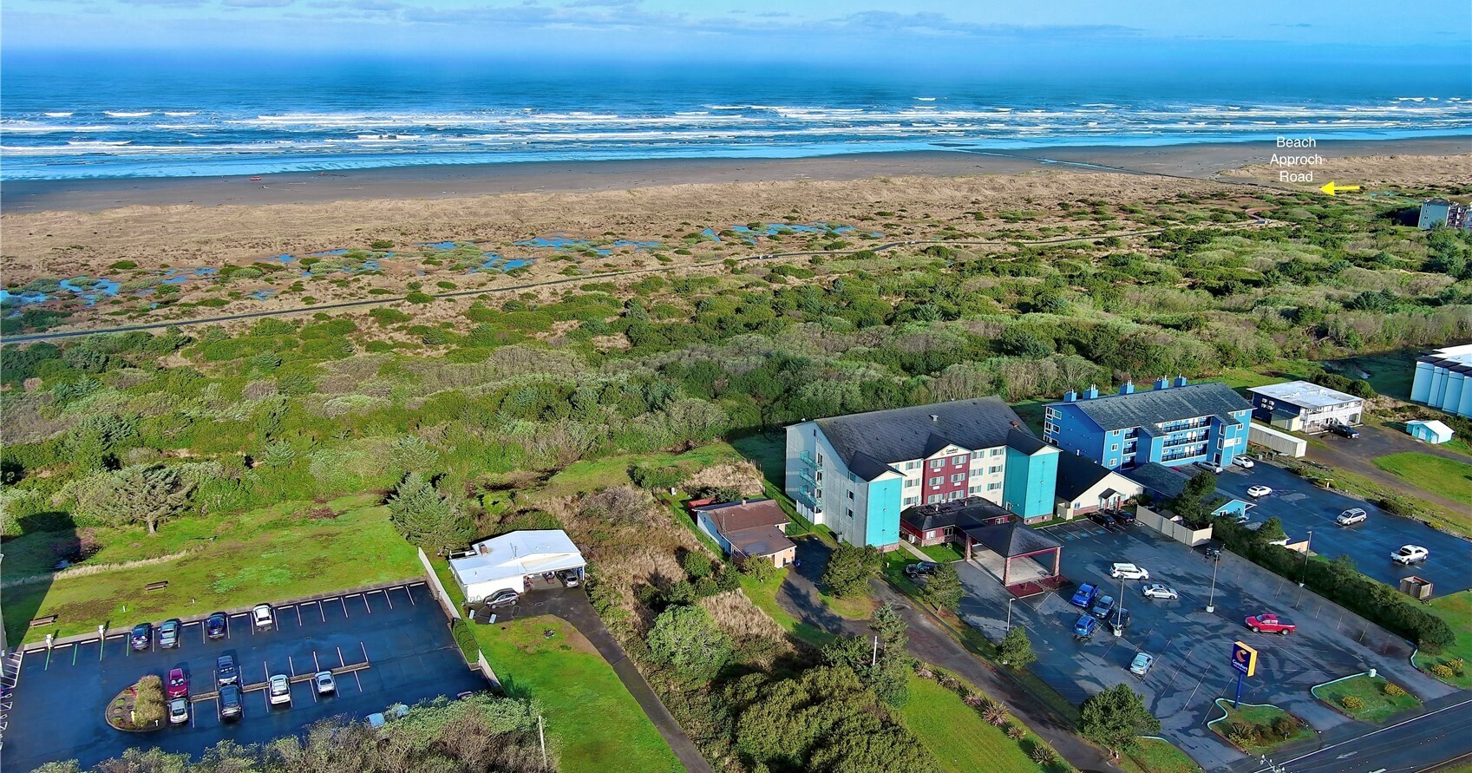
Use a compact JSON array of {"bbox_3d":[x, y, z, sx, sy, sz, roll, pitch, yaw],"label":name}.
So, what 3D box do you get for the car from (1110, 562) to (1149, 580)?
[{"bbox_3d":[53.493,25.226,161.073,5.050,1.780,1.970,3,16,11],"label":"car"}]

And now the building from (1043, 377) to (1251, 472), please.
[{"bbox_3d":[73.382,6.508,207.669,33.596,12.235,20.659,-7,17,-23],"label":"building"}]

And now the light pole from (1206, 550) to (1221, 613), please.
[{"bbox_3d":[60.914,24.820,150.897,1.050,8.178,1.050,-7,17,-23],"label":"light pole"}]

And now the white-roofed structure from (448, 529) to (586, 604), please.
[{"bbox_3d":[-30.350,24.150,163.730,16.780,3.380,12.900,-7,18,-23],"label":"white-roofed structure"}]

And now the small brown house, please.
[{"bbox_3d":[2.217,20.542,171.969,11.319,4.567,18.964,-7,17,-22],"label":"small brown house"}]

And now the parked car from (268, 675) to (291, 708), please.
[{"bbox_3d":[-50.199,33.256,130.597,1.970,1.770,4.950,-7,18,-23],"label":"parked car"}]

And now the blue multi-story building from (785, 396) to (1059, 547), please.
[{"bbox_3d":[28.670,11.550,186.780,34.120,15.580,27.000,-7,18,-23],"label":"blue multi-story building"}]

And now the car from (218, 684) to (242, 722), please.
[{"bbox_3d":[-55.600,34.400,130.460,1.930,1.800,4.950,-7,18,-23],"label":"car"}]

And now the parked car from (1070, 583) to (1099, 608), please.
[{"bbox_3d":[45.389,27.065,154.670,1.920,1.780,5.200,11,20,34],"label":"parked car"}]

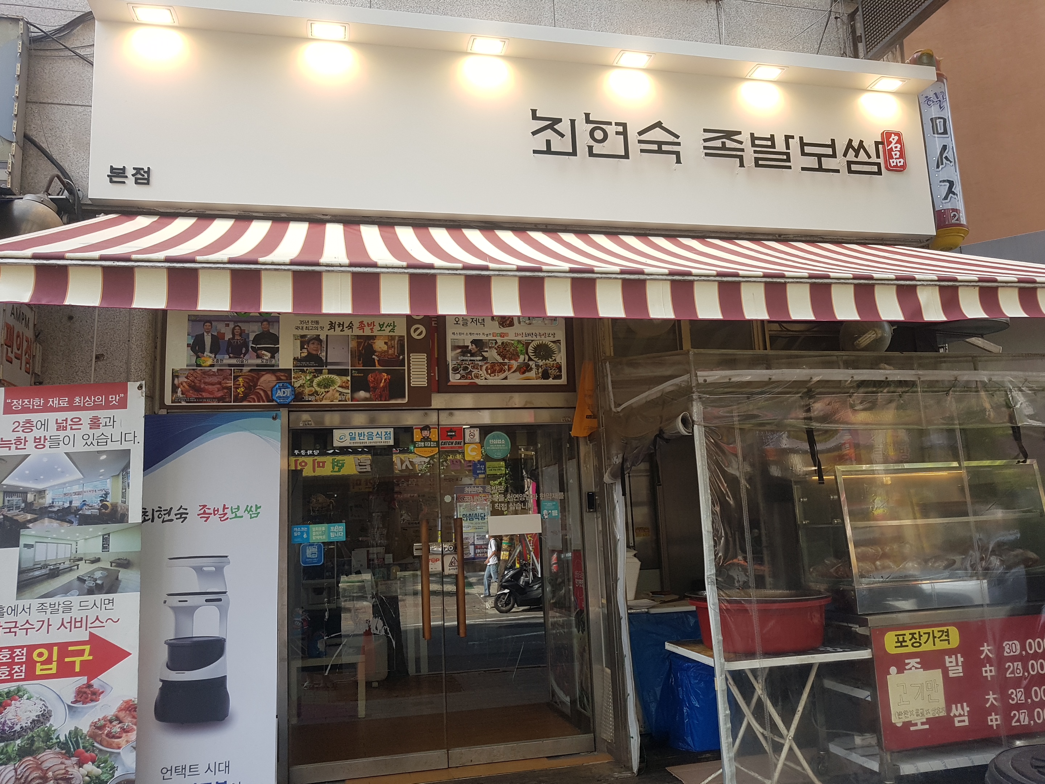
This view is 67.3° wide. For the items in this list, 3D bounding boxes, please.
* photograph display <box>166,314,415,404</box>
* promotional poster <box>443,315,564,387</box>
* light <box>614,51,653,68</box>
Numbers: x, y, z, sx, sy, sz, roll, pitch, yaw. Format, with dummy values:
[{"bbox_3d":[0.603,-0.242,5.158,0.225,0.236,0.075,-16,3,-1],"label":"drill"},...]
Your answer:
[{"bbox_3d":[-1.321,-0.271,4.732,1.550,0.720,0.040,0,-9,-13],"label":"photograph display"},{"bbox_3d":[-0.109,-0.331,5.045,0.790,0.580,0.030,0,-9,-13],"label":"promotional poster"},{"bbox_3d":[0.686,-2.056,4.829,0.225,0.050,0.160,0,-9,-13],"label":"light"}]

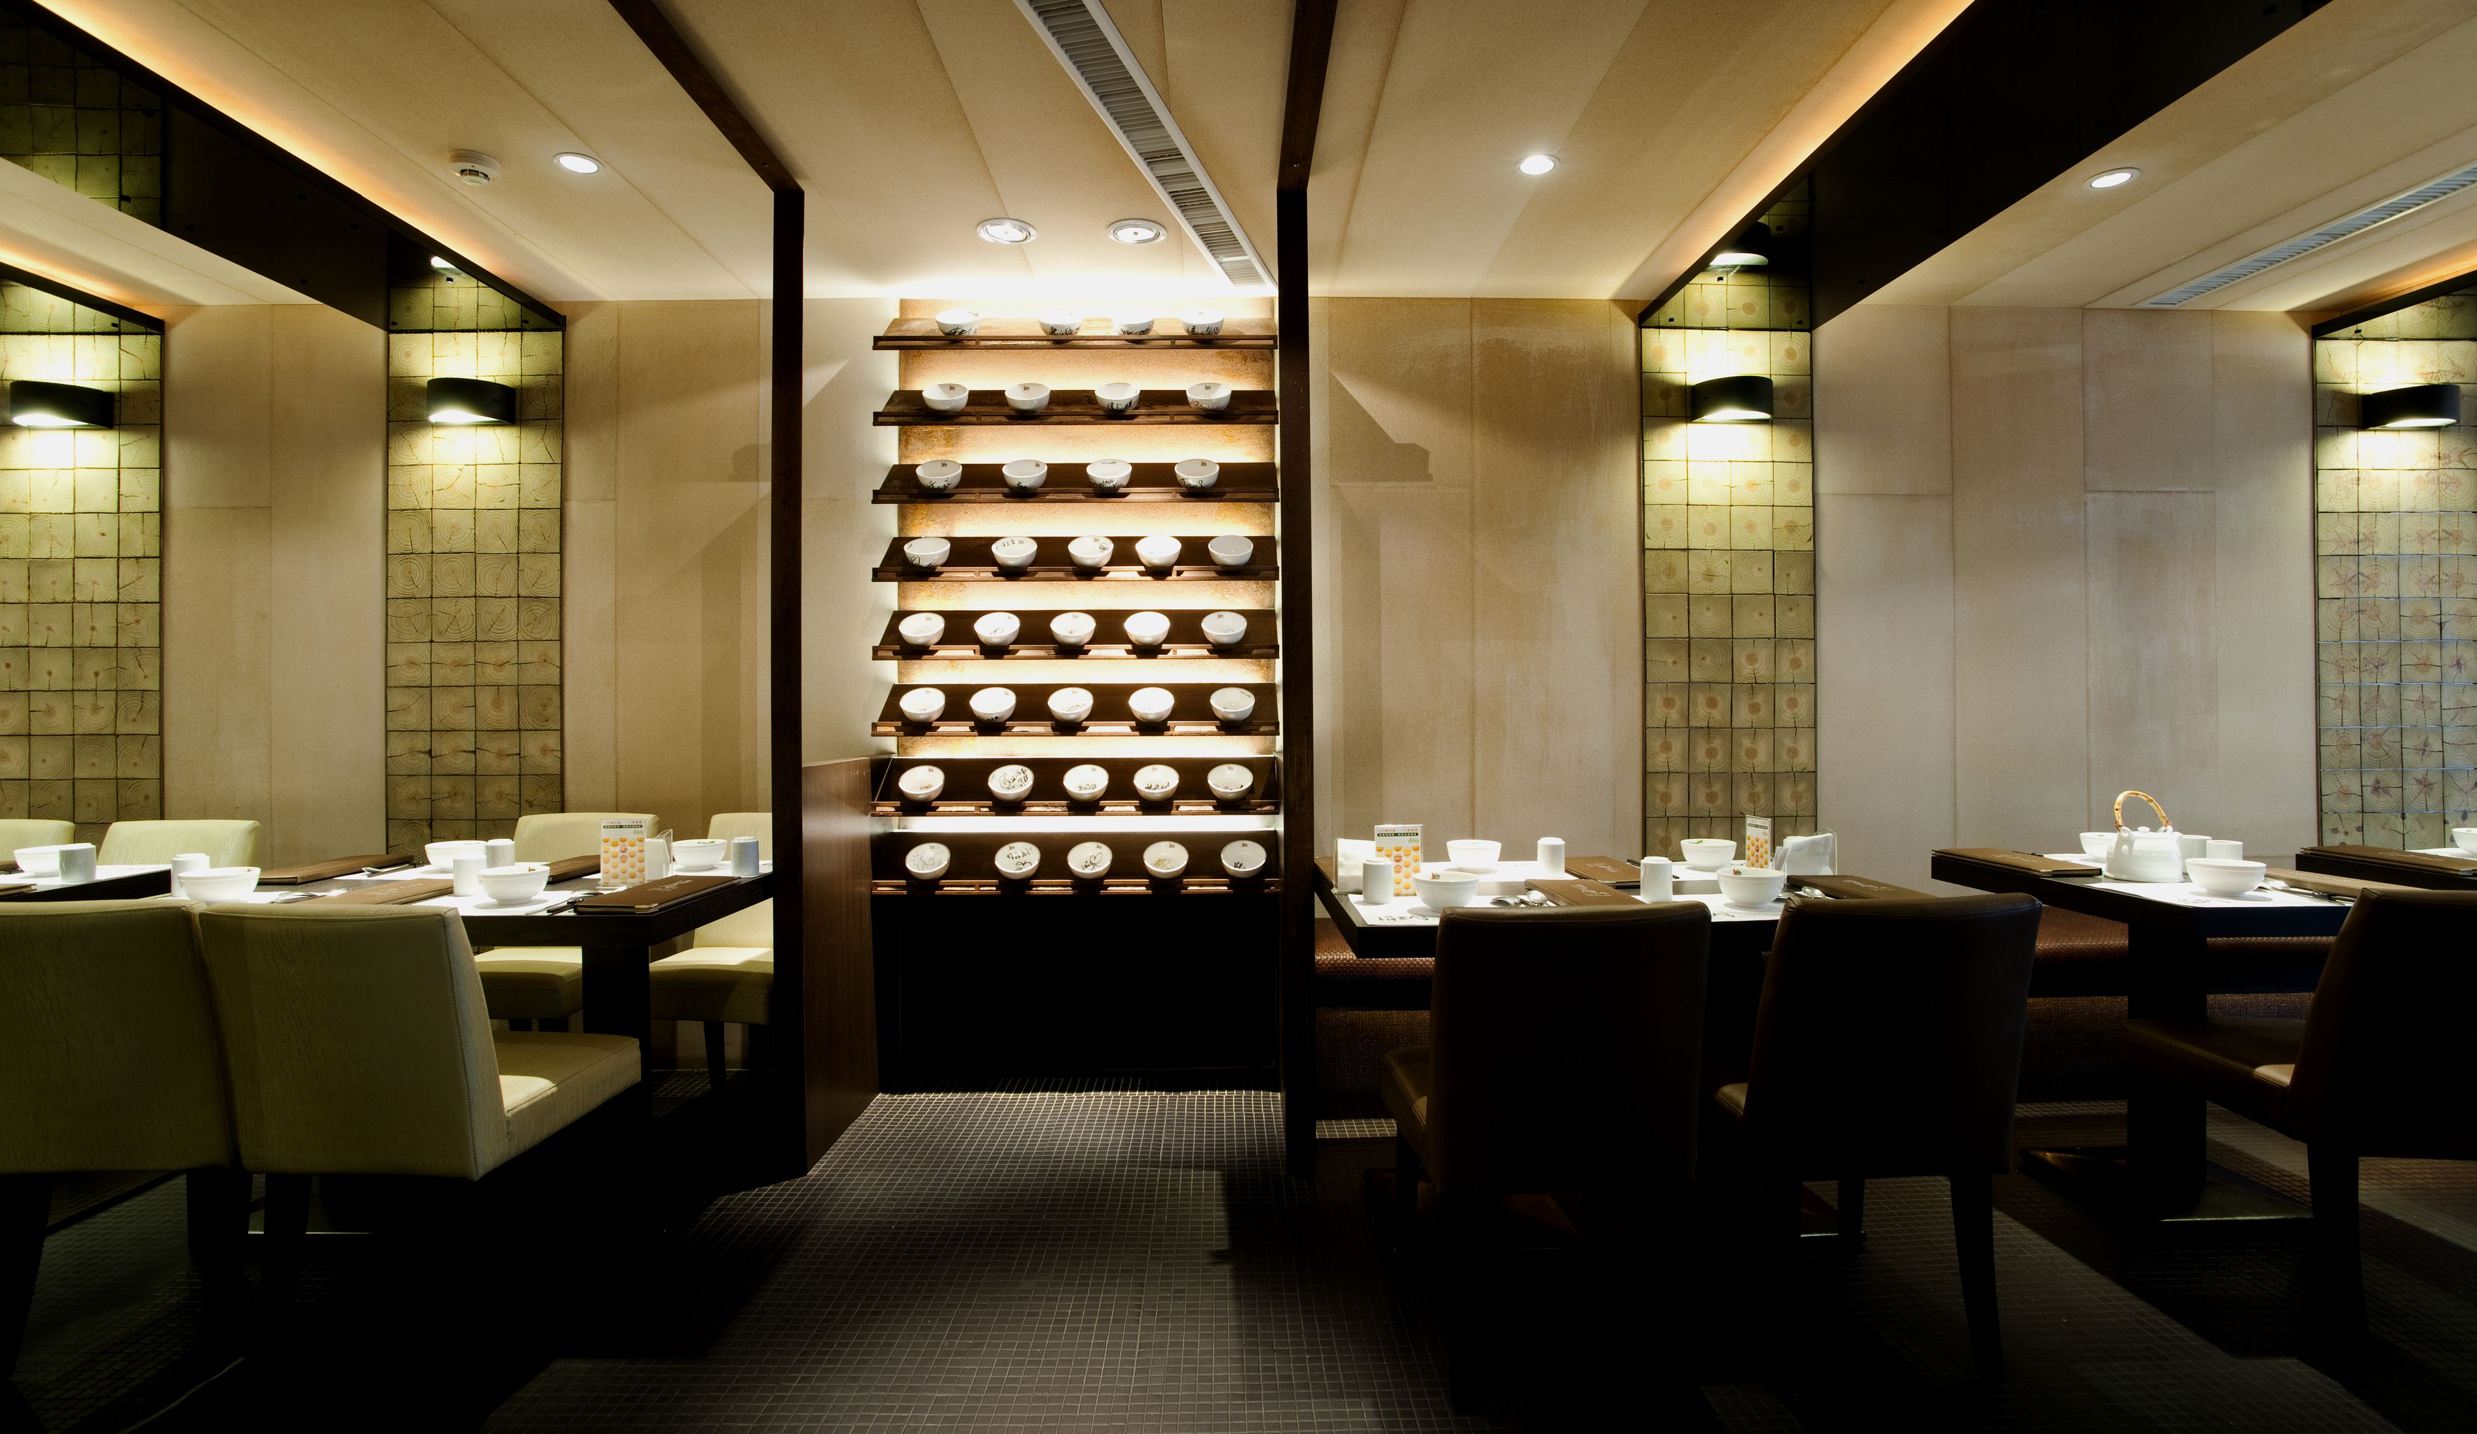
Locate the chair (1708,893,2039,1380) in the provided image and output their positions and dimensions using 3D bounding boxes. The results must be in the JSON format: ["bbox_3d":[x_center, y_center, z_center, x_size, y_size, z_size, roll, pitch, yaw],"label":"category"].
[{"bbox_3d":[1.091,0.709,2.085,0.420,0.840,0.595,0,0,-1],"label":"chair"}]

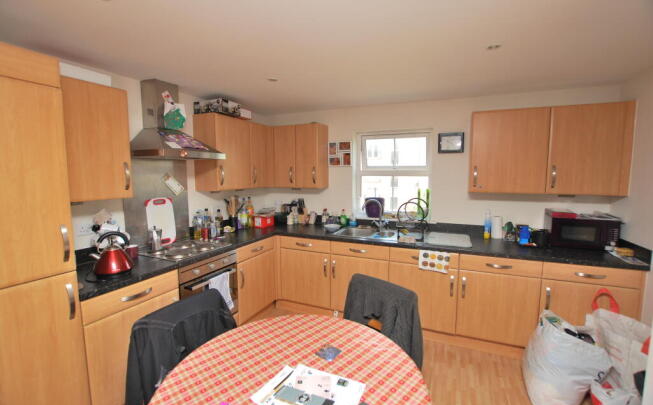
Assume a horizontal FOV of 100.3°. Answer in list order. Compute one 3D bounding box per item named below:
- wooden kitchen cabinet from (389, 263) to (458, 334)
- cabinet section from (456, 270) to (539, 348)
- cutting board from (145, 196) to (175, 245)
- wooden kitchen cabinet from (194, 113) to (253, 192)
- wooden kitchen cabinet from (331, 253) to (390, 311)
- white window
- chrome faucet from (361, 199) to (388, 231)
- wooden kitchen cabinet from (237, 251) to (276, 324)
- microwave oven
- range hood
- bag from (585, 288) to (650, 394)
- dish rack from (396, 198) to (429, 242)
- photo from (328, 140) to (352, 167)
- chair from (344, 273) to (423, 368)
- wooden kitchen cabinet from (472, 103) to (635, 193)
[{"bbox_3d":[0.976,0.840,2.744,0.591,0.594,0.548,2,5,23],"label":"wooden kitchen cabinet"},{"bbox_3d":[1.525,0.863,2.525,0.585,0.596,0.560,2,5,23],"label":"cabinet section"},{"bbox_3d":[-1.431,0.176,2.383,0.025,0.430,0.250,-6,2,24],"label":"cutting board"},{"bbox_3d":[-1.083,-0.494,2.877,0.315,0.720,0.490,2,6,23],"label":"wooden kitchen cabinet"},{"bbox_3d":[0.422,0.818,2.964,0.600,0.600,0.520,2,6,23],"label":"wooden kitchen cabinet"},{"bbox_3d":[0.756,-0.312,3.119,0.832,0.949,0.081,2,5,23],"label":"white window"},{"bbox_3d":[0.531,0.151,3.014,0.233,0.360,0.132,0,5,-3],"label":"chrome faucet"},{"bbox_3d":[-0.953,0.818,2.855,0.573,0.594,0.570,2,5,23],"label":"wooden kitchen cabinet"},{"bbox_3d":[2.167,0.252,2.350,0.430,0.270,0.320,2,6,23],"label":"microwave oven"},{"bbox_3d":[-1.218,-0.648,2.179,0.492,0.599,0.609,2,5,23],"label":"range hood"},{"bbox_3d":[1.927,0.994,1.772,0.340,0.700,0.400,-3,6,-33],"label":"bag"},{"bbox_3d":[0.874,0.174,2.743,0.280,0.380,0.370,2,6,23],"label":"dish rack"},{"bbox_3d":[0.158,-0.577,3.259,0.304,0.304,0.025,2,5,23],"label":"photo"},{"bbox_3d":[0.175,0.927,1.441,0.430,0.915,0.500,5,7,42],"label":"chair"},{"bbox_3d":[1.863,-0.438,2.399,1.077,0.713,0.306,2,5,23],"label":"wooden kitchen cabinet"}]

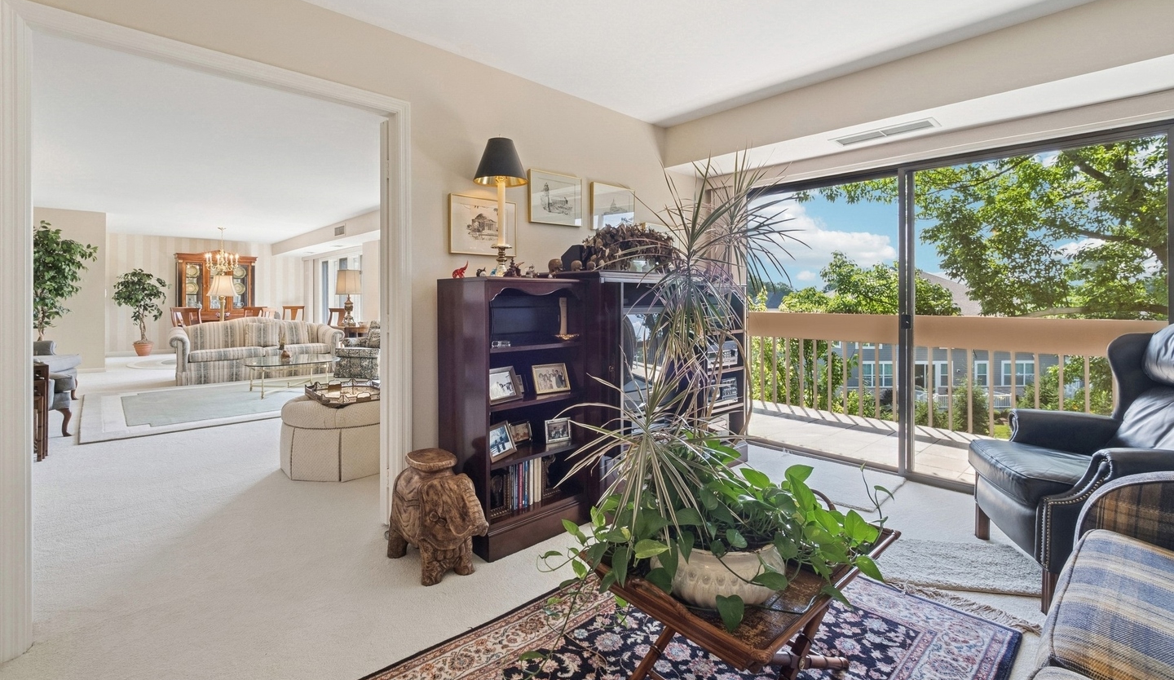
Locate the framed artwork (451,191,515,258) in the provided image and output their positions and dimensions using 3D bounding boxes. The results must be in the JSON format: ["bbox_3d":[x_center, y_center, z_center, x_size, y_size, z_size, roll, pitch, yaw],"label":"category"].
[{"bbox_3d":[-0.573,-0.645,2.704,0.429,0.324,0.027,-3,4,-40],"label":"framed artwork"}]

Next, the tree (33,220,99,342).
[{"bbox_3d":[-7.320,-0.500,6.420,1.000,2.200,1.000,-3,5,-41],"label":"tree"}]

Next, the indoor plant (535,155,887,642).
[{"bbox_3d":[0.390,0.190,1.400,1.000,1.420,0.800,0,4,0],"label":"indoor plant"}]

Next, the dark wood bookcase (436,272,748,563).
[{"bbox_3d":[0.192,0.266,2.939,2.069,1.309,0.565,-3,5,-42],"label":"dark wood bookcase"}]

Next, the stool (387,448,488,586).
[{"bbox_3d":[-0.677,0.756,2.101,0.487,0.477,0.245,3,5,44],"label":"stool"}]

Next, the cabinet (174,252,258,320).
[{"bbox_3d":[-7.840,-0.800,10.080,1.380,2.130,0.450,-3,5,-41],"label":"cabinet"}]

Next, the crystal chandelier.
[{"bbox_3d":[-6.680,-1.620,8.700,0.530,0.870,0.530,-3,5,-41],"label":"crystal chandelier"}]

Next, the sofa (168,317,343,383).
[{"bbox_3d":[-4.920,0.100,7.150,2.080,0.870,0.920,-3,5,-42],"label":"sofa"}]

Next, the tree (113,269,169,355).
[{"bbox_3d":[-8.740,-0.540,9.300,0.800,1.720,0.780,-3,5,-41],"label":"tree"}]

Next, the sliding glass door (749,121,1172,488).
[{"bbox_3d":[2.115,-0.120,3.099,2.183,2.053,0.098,3,5,44],"label":"sliding glass door"}]

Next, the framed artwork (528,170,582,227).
[{"bbox_3d":[-0.183,-0.899,3.035,0.427,0.325,0.027,-3,4,-40],"label":"framed artwork"}]

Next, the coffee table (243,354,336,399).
[{"bbox_3d":[-3.798,0.444,6.058,0.980,0.400,0.974,-3,5,-43],"label":"coffee table"}]

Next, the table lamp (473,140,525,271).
[{"bbox_3d":[-0.436,-0.665,2.390,0.270,0.700,0.270,0,4,0],"label":"table lamp"}]

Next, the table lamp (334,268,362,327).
[{"bbox_3d":[-3.921,-0.694,7.837,0.405,0.949,0.402,-3,5,-43],"label":"table lamp"}]

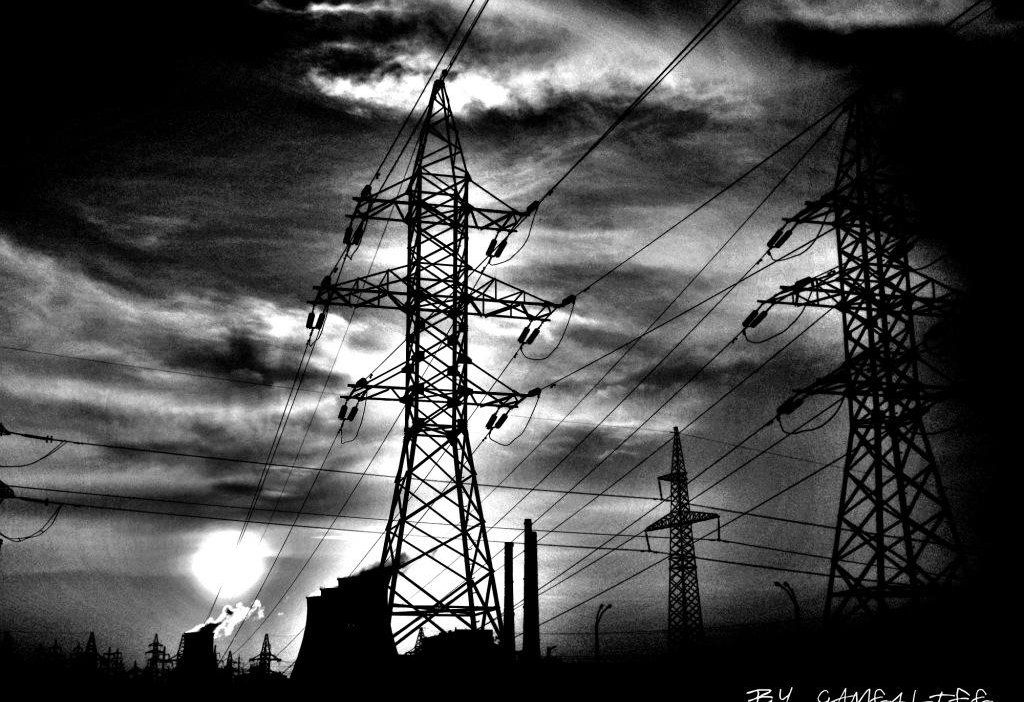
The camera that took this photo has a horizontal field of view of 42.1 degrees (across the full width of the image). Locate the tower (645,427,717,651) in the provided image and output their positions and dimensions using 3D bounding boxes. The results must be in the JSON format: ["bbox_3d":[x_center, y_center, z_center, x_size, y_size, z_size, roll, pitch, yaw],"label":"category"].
[{"bbox_3d":[25.514,30.754,198.823,4.600,39.000,16.000,10,-18,-34],"label":"tower"}]

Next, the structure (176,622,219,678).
[{"bbox_3d":[-376.803,363.582,1600.000,46.000,66.000,46.000,0,-15,0],"label":"structure"}]

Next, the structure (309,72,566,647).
[{"bbox_3d":[-3.146,0.049,55.576,10.700,25.000,4.900,4,-16,-15],"label":"structure"}]

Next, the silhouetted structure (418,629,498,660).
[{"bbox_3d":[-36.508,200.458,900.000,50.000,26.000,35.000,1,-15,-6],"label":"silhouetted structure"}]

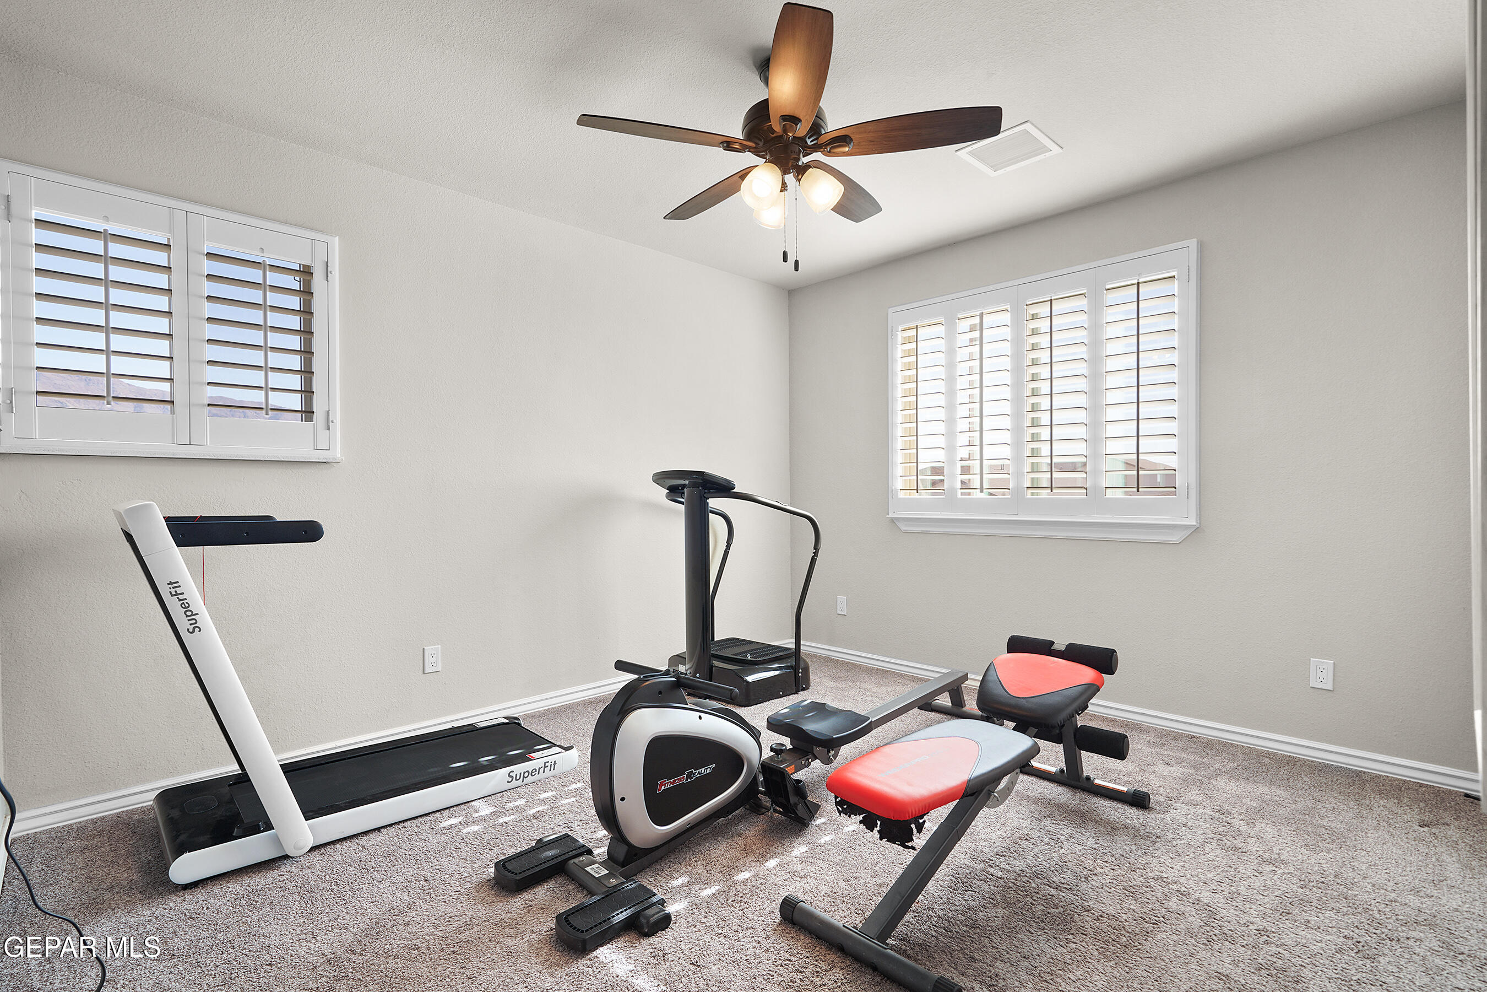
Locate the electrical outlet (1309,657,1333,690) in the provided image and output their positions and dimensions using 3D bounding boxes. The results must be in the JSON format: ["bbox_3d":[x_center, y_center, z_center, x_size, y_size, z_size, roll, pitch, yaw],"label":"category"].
[{"bbox_3d":[2.261,0.698,2.582,0.012,0.114,0.070,-1,1,-45],"label":"electrical outlet"}]

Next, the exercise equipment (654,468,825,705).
[{"bbox_3d":[-0.064,0.456,3.551,0.800,1.190,0.620,-1,1,-45],"label":"exercise equipment"}]

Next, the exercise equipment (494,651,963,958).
[{"bbox_3d":[0.273,0.774,2.424,2.200,0.570,0.510,-1,1,-45],"label":"exercise equipment"}]

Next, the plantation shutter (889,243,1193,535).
[{"bbox_3d":[1.406,-0.453,3.382,0.080,1.295,1.530,-1,1,-45],"label":"plantation shutter"}]

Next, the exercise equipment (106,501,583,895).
[{"bbox_3d":[-1.315,0.540,2.345,1.286,1.067,0.650,-1,1,-39],"label":"exercise equipment"}]

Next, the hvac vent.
[{"bbox_3d":[1.068,-1.380,2.654,0.310,0.020,0.305,-1,1,-45],"label":"hvac vent"}]

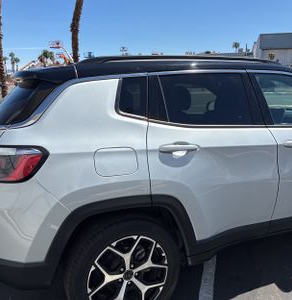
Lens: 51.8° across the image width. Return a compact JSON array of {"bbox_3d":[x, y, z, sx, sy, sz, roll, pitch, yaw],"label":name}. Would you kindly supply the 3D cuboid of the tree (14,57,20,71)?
[{"bbox_3d":[-43.621,-27.016,102.963,2.300,8.983,2.300,-6,14,-22],"label":"tree"}]

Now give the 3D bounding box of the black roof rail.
[{"bbox_3d":[0.276,-0.578,1.945,1.397,0.050,0.060,-4,14,-17],"label":"black roof rail"}]

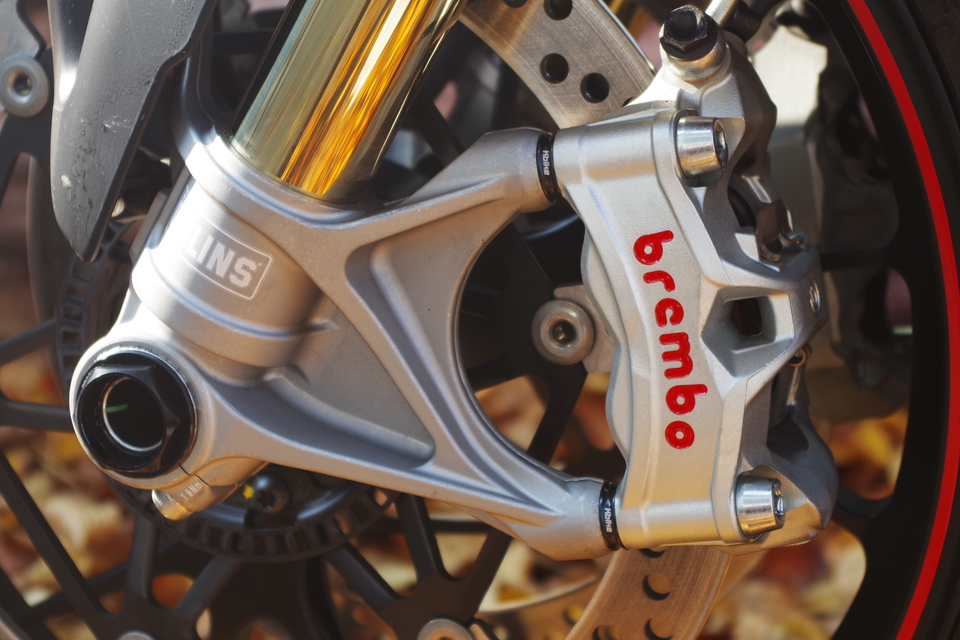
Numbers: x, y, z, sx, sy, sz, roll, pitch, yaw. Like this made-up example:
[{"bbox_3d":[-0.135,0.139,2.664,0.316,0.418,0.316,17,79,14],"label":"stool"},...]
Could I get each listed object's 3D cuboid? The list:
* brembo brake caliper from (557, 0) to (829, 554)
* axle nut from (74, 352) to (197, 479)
[{"bbox_3d":[0.065,-0.011,0.608,0.065,0.152,0.070,-6,11,22],"label":"brembo brake caliper"},{"bbox_3d":[-0.098,0.027,0.618,0.038,0.038,0.013,9,16,19],"label":"axle nut"}]

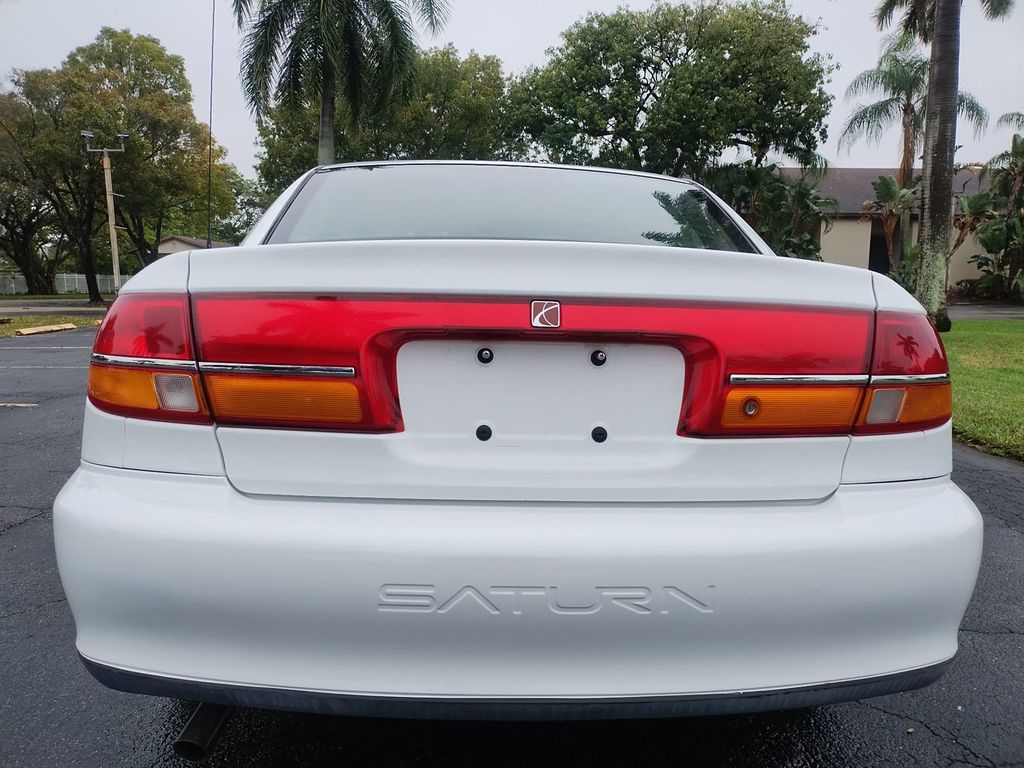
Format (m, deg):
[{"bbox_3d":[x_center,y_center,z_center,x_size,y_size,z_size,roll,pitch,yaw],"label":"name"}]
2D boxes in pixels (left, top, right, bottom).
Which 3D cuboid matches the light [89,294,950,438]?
[{"bbox_3d":[0.040,-0.035,1.215,1.520,0.210,0.250,0,8,-3],"label":"light"}]

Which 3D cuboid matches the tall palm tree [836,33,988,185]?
[{"bbox_3d":[13.865,-7.358,25.728,5.042,9.096,5.042,0,8,0],"label":"tall palm tree"}]

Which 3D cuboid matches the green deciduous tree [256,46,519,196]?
[{"bbox_3d":[-6.182,-10.342,36.932,12.999,12.370,11.000,0,8,0],"label":"green deciduous tree"}]

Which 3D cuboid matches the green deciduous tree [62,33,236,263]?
[{"bbox_3d":[-17.437,-10.476,35.909,8.295,12.849,8.600,0,8,0],"label":"green deciduous tree"}]

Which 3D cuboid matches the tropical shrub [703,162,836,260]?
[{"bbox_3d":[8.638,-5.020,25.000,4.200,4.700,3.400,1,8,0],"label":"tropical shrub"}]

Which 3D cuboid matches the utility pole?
[{"bbox_3d":[-14.501,-5.827,26.457,1.708,6.251,0.500,0,8,0],"label":"utility pole"}]

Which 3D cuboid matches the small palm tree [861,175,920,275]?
[{"bbox_3d":[12.771,-4.868,25.064,2.024,4.338,2.000,0,8,0],"label":"small palm tree"}]

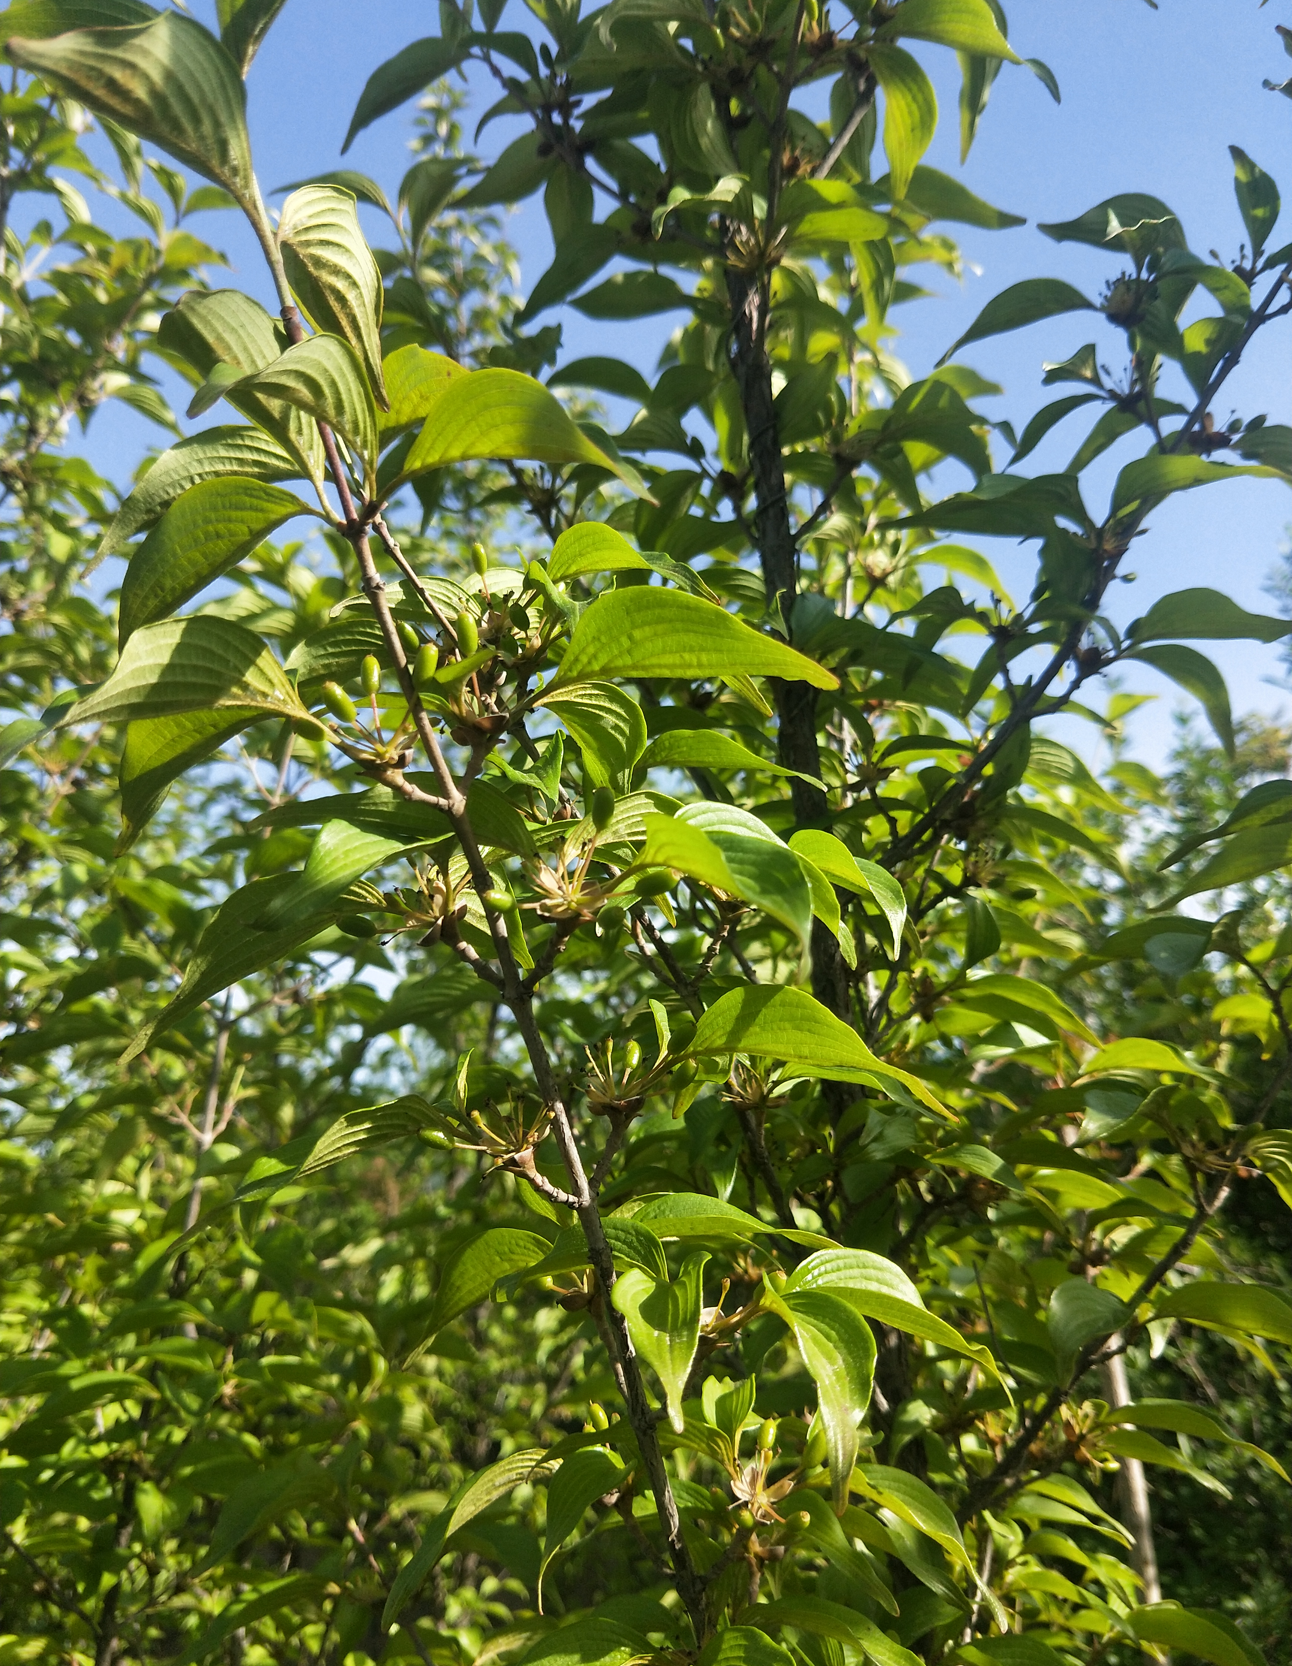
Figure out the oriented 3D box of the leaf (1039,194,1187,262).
[{"bbox_3d":[0.262,-0.340,0.700,0.079,0.033,0.030,7,-15,-5],"label":"leaf"}]

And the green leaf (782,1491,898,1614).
[{"bbox_3d":[0.076,0.278,0.480,0.019,0.064,0.027,-39,7,37],"label":"green leaf"}]

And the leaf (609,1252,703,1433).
[{"bbox_3d":[0.004,0.176,0.430,0.031,0.060,0.024,-5,-27,-3],"label":"leaf"}]

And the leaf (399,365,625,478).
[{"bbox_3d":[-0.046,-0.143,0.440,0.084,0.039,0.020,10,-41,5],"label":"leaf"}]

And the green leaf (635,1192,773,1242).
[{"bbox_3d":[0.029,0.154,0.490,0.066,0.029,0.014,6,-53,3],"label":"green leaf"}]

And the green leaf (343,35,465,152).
[{"bbox_3d":[-0.120,-0.367,0.620,0.074,0.022,0.030,-38,-18,0],"label":"green leaf"}]

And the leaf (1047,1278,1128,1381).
[{"bbox_3d":[0.267,0.298,0.750,0.043,0.063,0.020,26,-11,34],"label":"leaf"}]

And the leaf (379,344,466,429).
[{"bbox_3d":[-0.079,-0.163,0.460,0.052,0.034,0.025,-8,-7,-33],"label":"leaf"}]

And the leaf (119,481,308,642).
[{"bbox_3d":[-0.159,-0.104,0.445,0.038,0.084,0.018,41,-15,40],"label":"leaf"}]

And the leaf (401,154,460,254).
[{"bbox_3d":[-0.116,-0.338,0.670,0.022,0.061,0.032,6,-18,39],"label":"leaf"}]

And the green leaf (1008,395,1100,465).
[{"bbox_3d":[0.204,-0.202,0.620,0.076,0.018,0.028,-37,-23,-23],"label":"green leaf"}]

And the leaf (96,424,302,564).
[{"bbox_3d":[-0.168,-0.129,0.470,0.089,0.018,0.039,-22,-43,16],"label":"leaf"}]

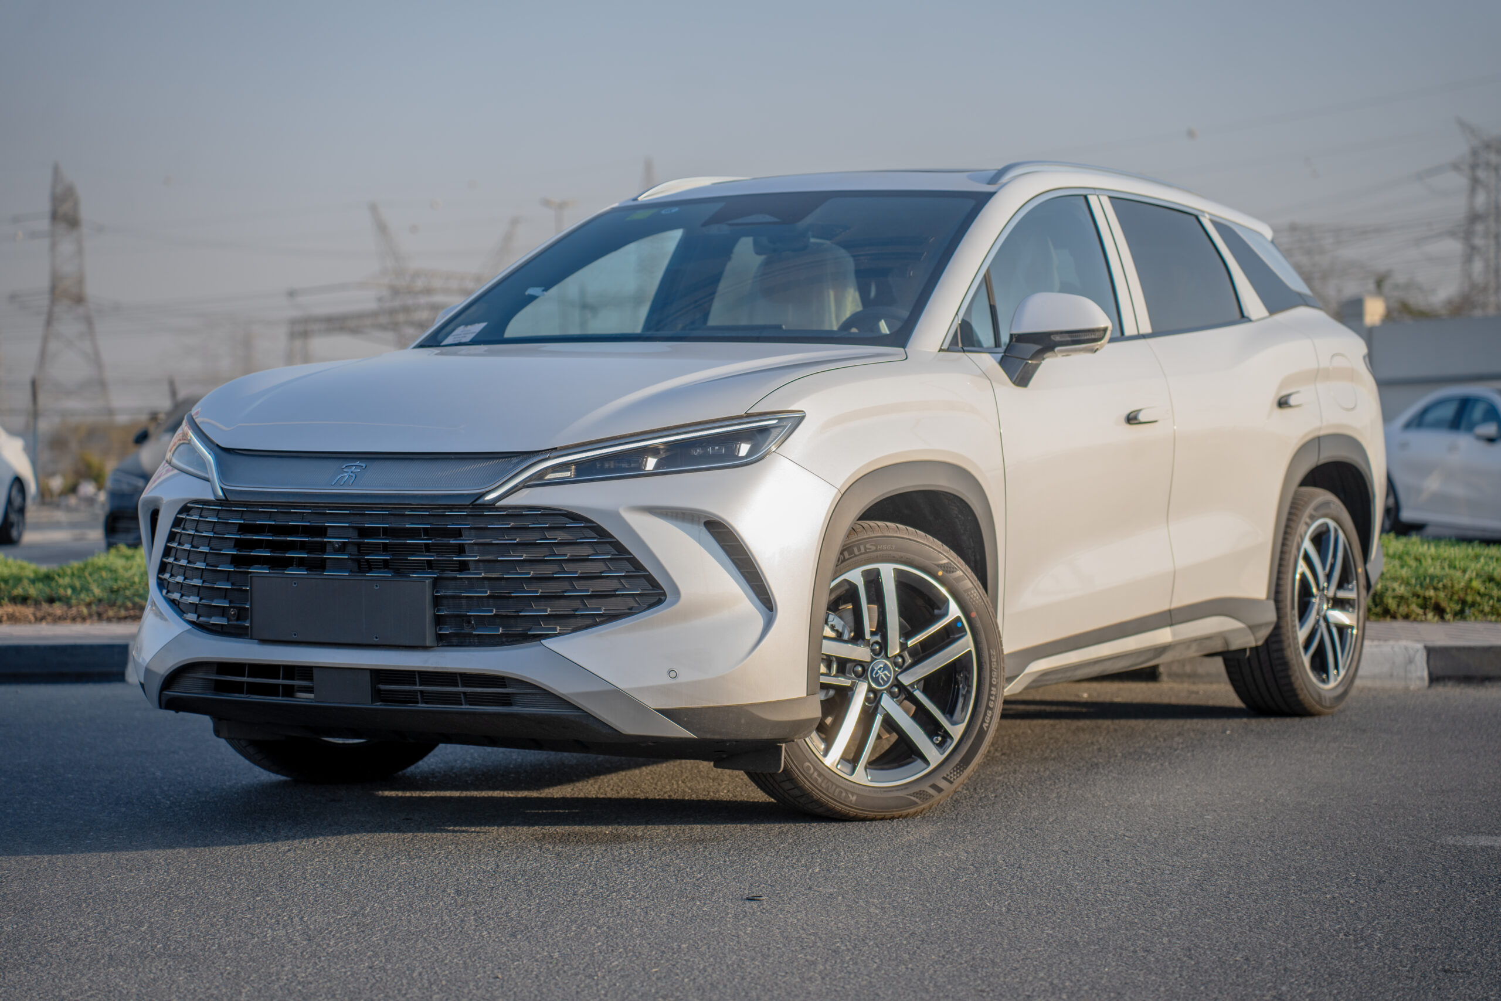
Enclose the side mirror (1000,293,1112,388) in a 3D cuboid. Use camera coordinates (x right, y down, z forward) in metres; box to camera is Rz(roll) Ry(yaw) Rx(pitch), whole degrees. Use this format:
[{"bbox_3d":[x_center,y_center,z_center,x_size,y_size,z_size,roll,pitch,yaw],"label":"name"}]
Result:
[{"bbox_3d":[0.755,-0.397,7.759,0.250,0.235,0.200,1,2,31],"label":"side mirror"}]

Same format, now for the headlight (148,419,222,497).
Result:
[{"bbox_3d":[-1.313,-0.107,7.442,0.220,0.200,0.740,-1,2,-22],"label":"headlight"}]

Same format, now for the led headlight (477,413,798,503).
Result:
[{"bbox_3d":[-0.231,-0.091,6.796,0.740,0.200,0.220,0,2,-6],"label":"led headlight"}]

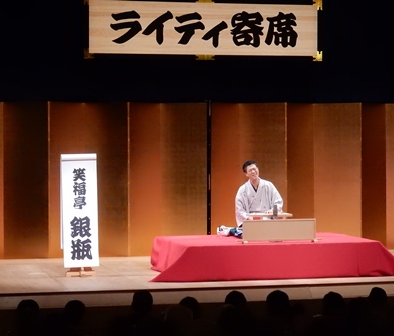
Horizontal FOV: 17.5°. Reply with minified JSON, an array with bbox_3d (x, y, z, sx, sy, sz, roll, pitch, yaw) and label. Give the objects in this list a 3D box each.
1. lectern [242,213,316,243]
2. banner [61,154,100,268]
[{"bbox_3d":[0.991,0.748,16.129,0.946,0.343,0.440,0,1,-14],"label":"lectern"},{"bbox_3d":[-1.441,0.531,15.861,0.460,1.401,0.140,0,1,-14],"label":"banner"}]

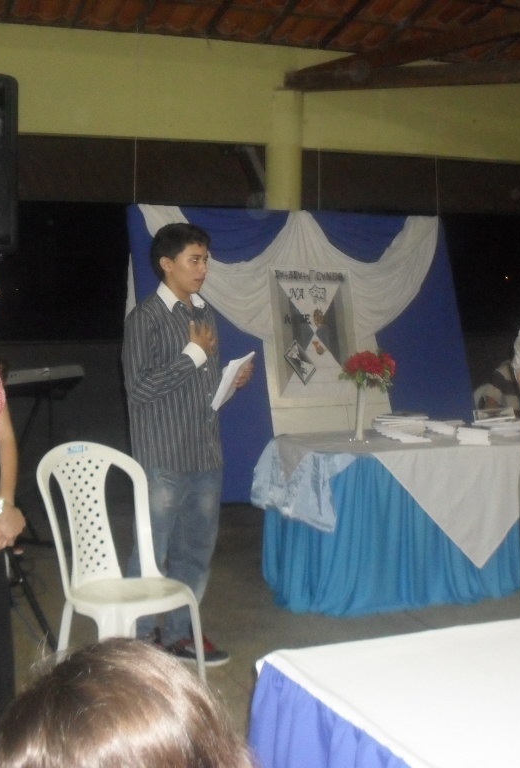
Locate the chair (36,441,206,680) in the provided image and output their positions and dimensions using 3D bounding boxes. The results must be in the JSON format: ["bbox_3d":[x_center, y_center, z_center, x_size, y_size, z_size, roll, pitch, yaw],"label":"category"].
[{"bbox_3d":[-0.440,0.660,3.506,0.430,0.890,0.520,-4,6,-38],"label":"chair"}]

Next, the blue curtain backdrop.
[{"bbox_3d":[0.320,-0.182,6.728,2.420,1.920,0.120,-2,5,-22],"label":"blue curtain backdrop"}]

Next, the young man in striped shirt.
[{"bbox_3d":[-0.290,0.220,4.032,0.440,1.690,0.480,3,6,32],"label":"young man in striped shirt"}]

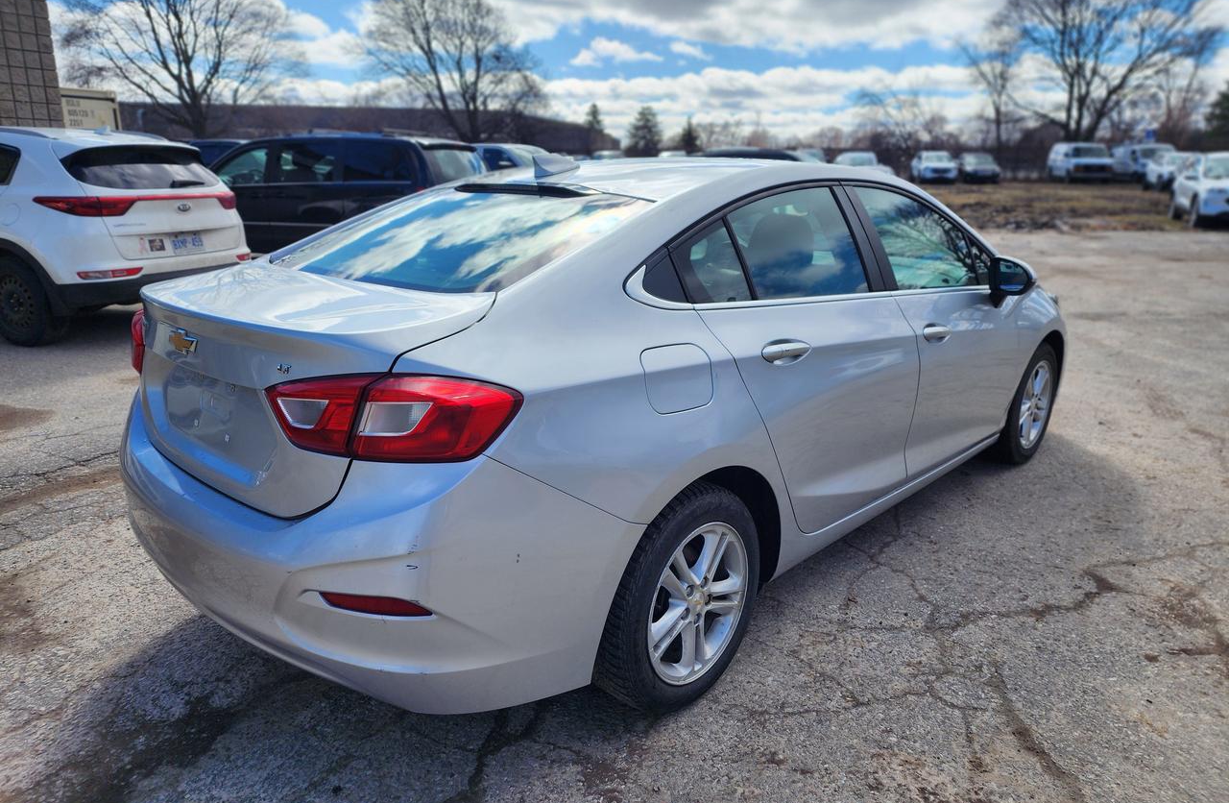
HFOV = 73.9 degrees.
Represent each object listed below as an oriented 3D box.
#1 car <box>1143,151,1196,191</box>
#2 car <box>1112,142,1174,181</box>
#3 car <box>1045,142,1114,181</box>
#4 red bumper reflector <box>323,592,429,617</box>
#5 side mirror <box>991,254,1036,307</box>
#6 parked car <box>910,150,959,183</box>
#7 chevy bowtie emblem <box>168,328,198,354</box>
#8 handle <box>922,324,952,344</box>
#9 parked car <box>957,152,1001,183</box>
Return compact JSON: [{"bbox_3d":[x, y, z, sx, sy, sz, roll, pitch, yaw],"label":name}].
[{"bbox_3d":[25.808,-10.630,37.815,1.850,1.650,4.500,8,18,23],"label":"car"},{"bbox_3d":[32.305,-14.499,49.671,2.050,2.100,5.500,7,17,19],"label":"car"},{"bbox_3d":[24.235,-12.521,42.767,2.000,2.000,5.500,6,17,17],"label":"car"},{"bbox_3d":[-0.484,0.400,1.629,0.240,0.055,0.050,5,17,13],"label":"red bumper reflector"},{"bbox_3d":[1.565,-0.476,3.209,0.190,0.175,0.130,16,22,41],"label":"side mirror"},{"bbox_3d":[16.771,-12.346,42.946,1.850,1.630,4.600,5,17,14],"label":"parked car"},{"bbox_3d":[-1.032,-0.141,1.952,0.180,0.060,0.020,16,22,42],"label":"chevy bowtie emblem"},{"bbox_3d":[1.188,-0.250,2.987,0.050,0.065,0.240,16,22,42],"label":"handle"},{"bbox_3d":[20.770,-13.250,46.361,1.820,1.530,4.500,5,17,13],"label":"parked car"}]

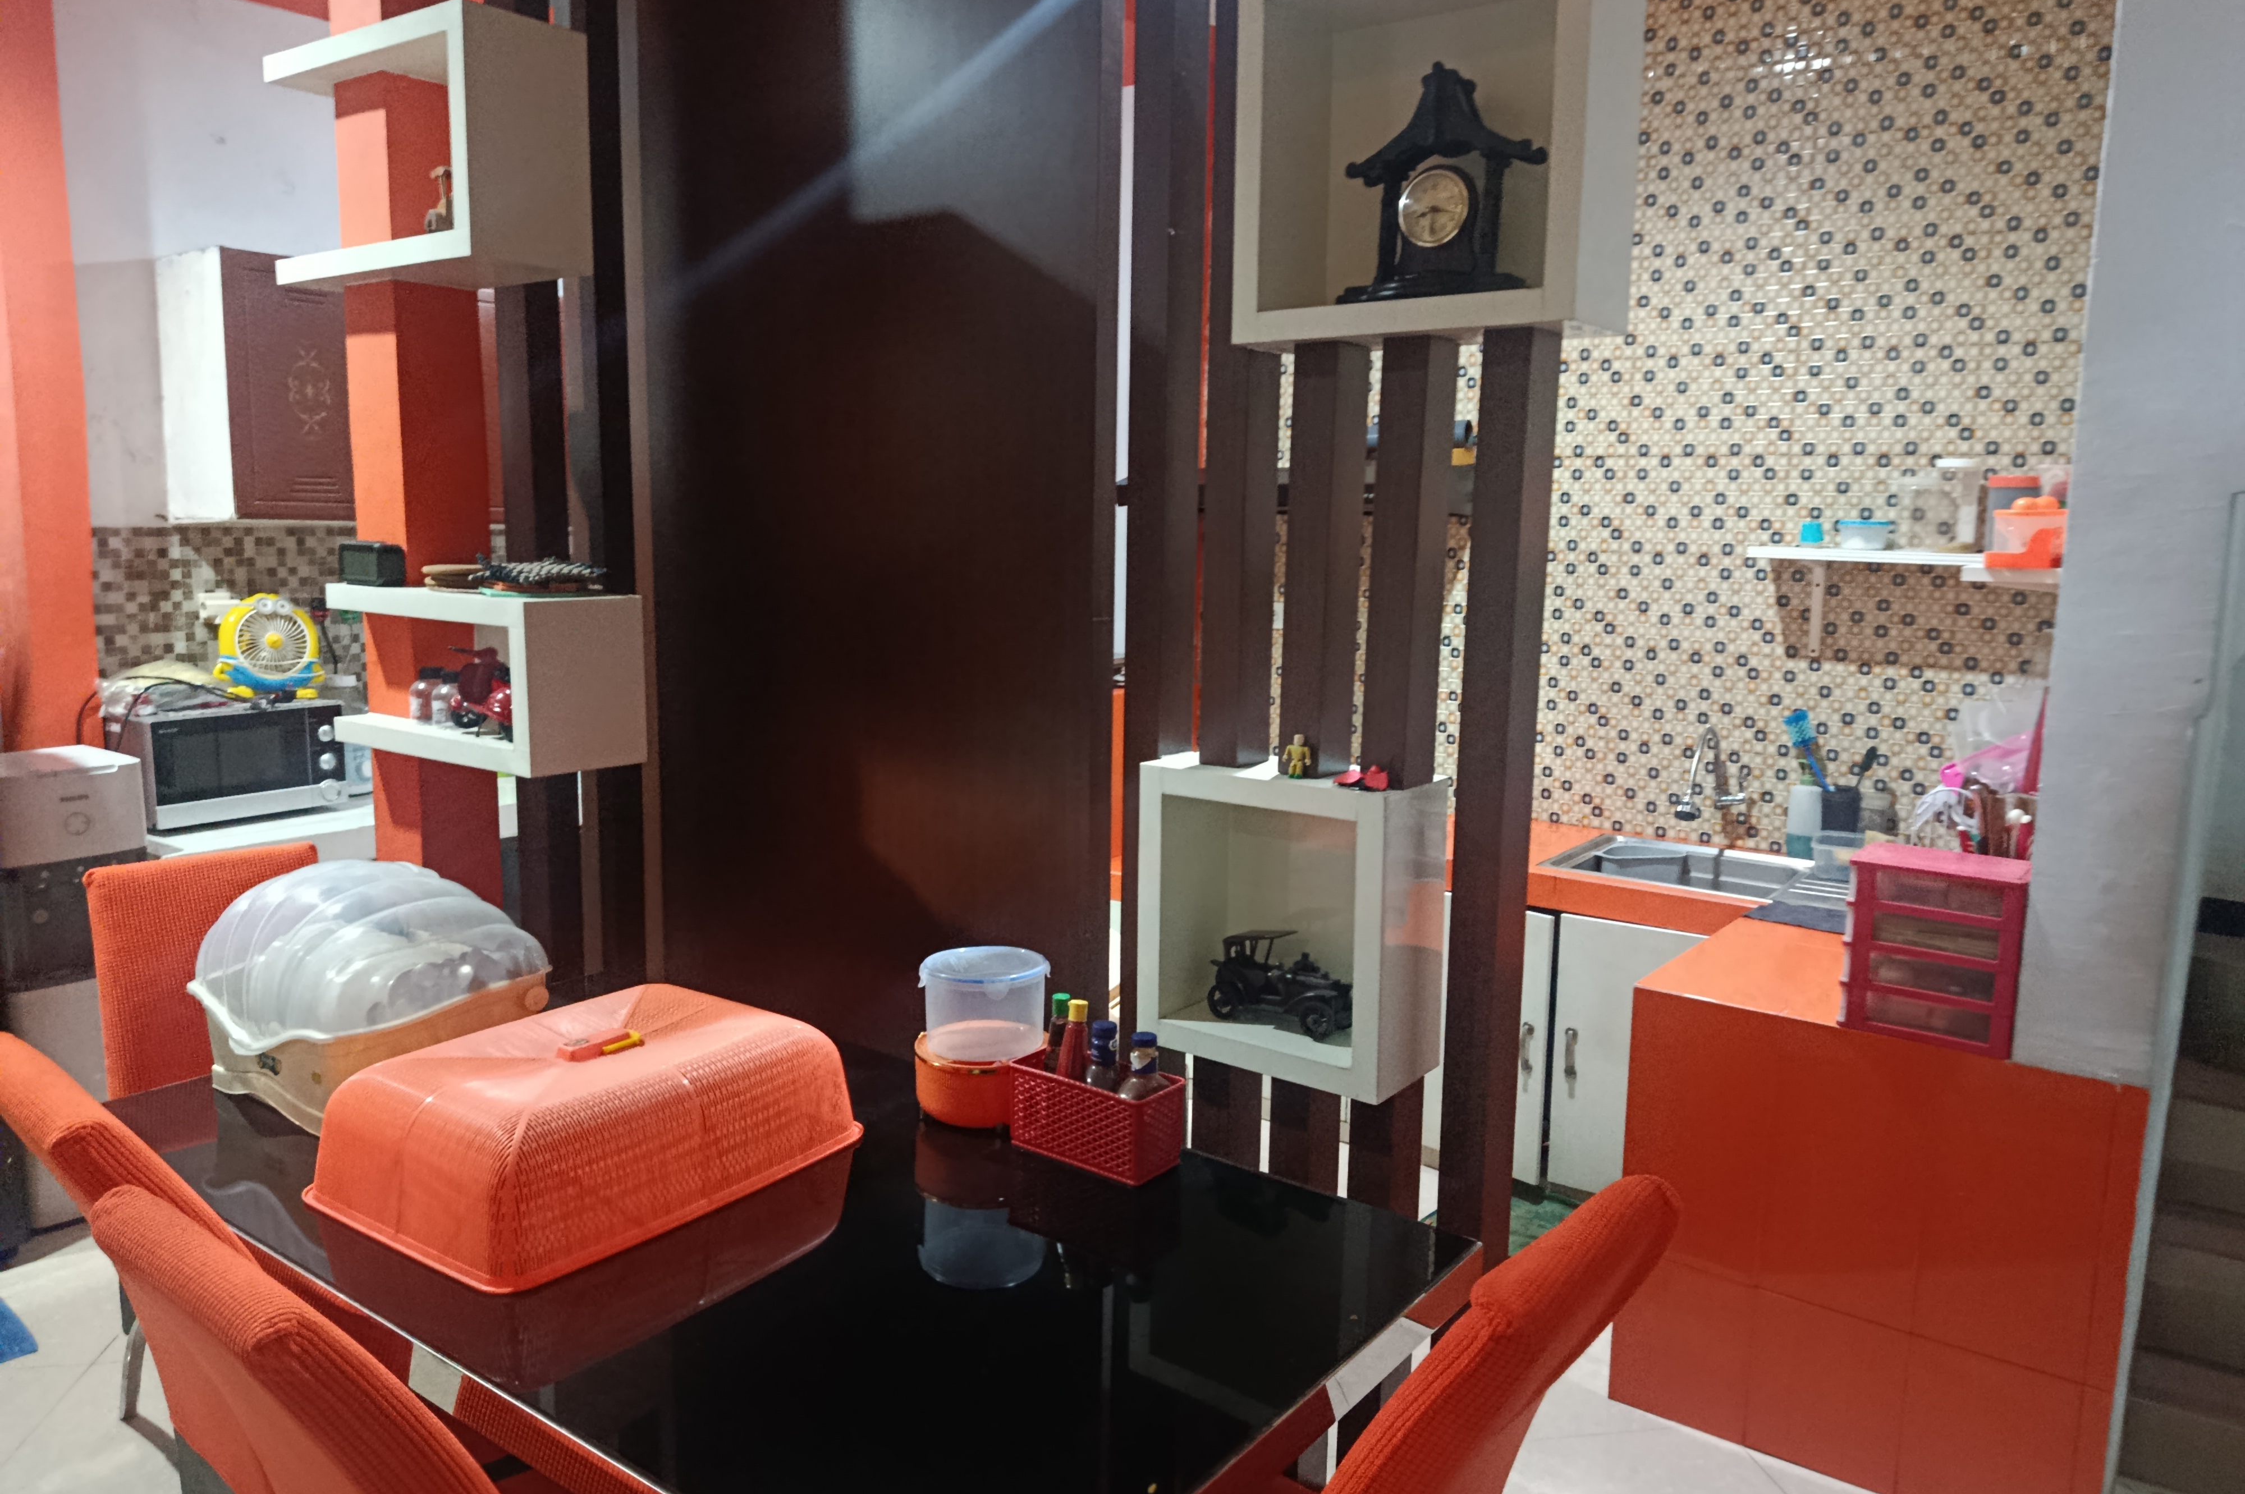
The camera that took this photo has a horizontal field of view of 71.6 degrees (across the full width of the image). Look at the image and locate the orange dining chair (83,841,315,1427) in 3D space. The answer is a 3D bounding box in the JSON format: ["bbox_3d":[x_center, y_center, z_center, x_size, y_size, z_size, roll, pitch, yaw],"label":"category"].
[{"bbox_3d":[-1.509,0.717,2.797,0.560,0.984,0.430,8,11,40],"label":"orange dining chair"}]

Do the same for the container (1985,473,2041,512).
[{"bbox_3d":[2.005,-0.519,3.496,0.120,0.170,0.120,7,10,36],"label":"container"}]

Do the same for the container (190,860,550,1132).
[{"bbox_3d":[-1.159,0.343,2.421,0.390,0.344,0.420,6,10,32],"label":"container"}]

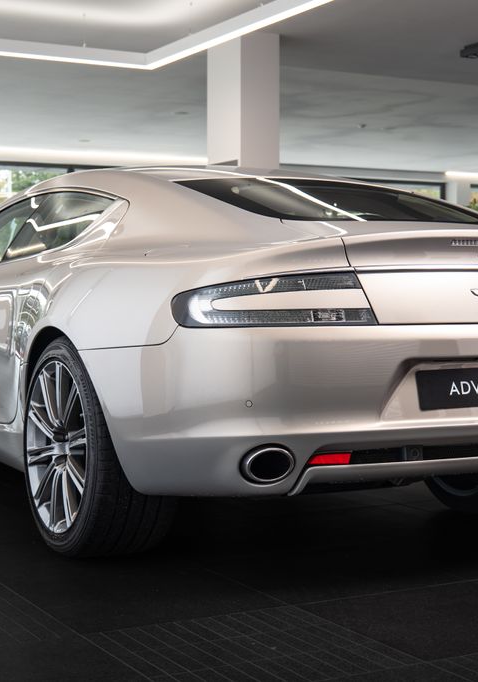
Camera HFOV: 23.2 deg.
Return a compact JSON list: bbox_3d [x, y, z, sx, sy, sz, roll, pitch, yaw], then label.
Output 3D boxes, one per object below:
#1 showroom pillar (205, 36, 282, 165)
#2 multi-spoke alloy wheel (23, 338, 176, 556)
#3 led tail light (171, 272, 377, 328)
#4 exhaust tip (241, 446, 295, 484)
[{"bbox_3d":[0.032,-1.020,9.928,0.375,3.040,0.600,-1,2,-28],"label":"showroom pillar"},{"bbox_3d":[-0.451,0.329,3.734,0.300,0.710,0.710,-1,2,-30],"label":"multi-spoke alloy wheel"},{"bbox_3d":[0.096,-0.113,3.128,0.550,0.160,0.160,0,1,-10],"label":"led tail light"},{"bbox_3d":[0.069,0.327,3.069,0.130,0.105,0.100,-1,2,-19],"label":"exhaust tip"}]

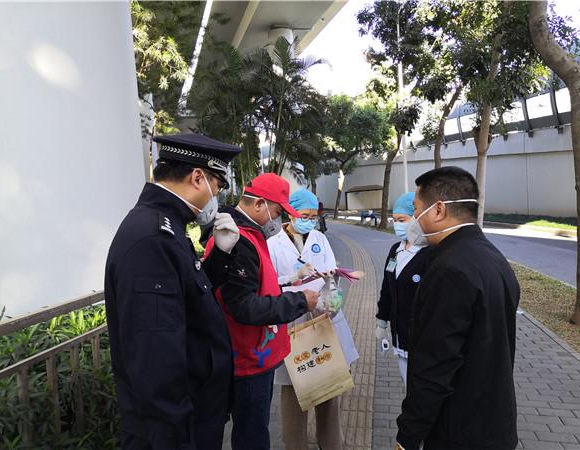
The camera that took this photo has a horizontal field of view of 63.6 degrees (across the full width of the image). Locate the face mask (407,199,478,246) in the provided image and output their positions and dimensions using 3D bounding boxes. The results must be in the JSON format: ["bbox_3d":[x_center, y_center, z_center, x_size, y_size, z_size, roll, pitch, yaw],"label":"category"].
[{"bbox_3d":[0.484,-0.005,1.498,0.225,0.147,0.155,-1,4,32],"label":"face mask"}]

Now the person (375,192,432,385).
[{"bbox_3d":[0.704,0.622,2.572,0.330,1.600,0.470,-6,5,-37],"label":"person"}]

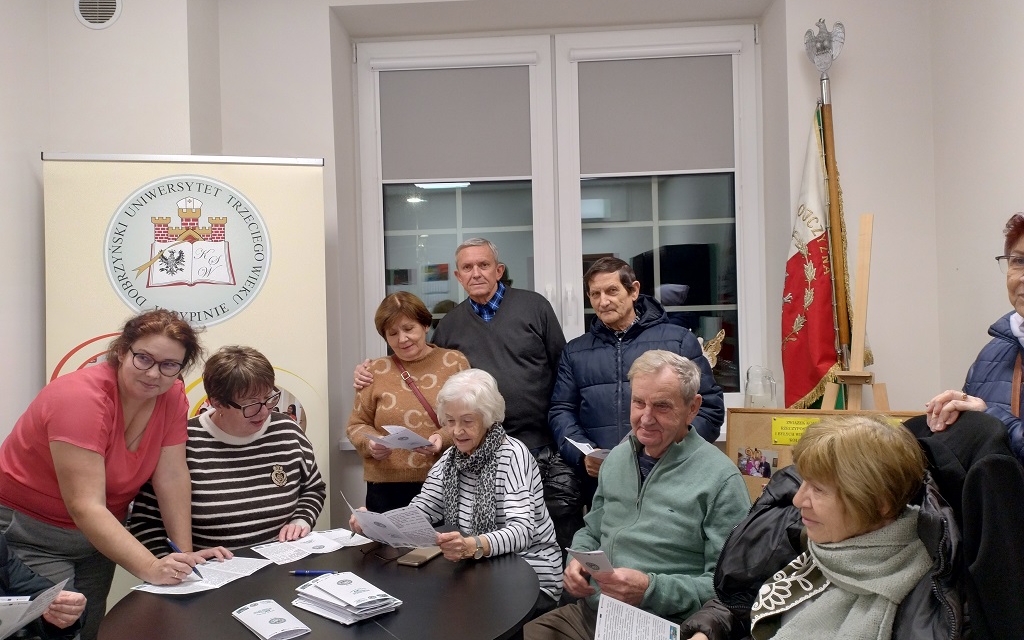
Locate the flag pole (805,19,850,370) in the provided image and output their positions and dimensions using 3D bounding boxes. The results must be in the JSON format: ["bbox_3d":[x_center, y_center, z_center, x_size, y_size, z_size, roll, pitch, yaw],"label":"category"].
[{"bbox_3d":[1.245,0.119,2.750,0.150,2.500,0.070,-3,-4,12],"label":"flag pole"}]

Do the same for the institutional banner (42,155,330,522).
[{"bbox_3d":[-1.210,0.412,2.765,0.995,2.030,0.080,-2,0,-10],"label":"institutional banner"}]

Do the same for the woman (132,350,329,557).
[{"bbox_3d":[-0.810,0.748,2.160,0.560,1.344,0.700,-2,0,-21],"label":"woman"}]

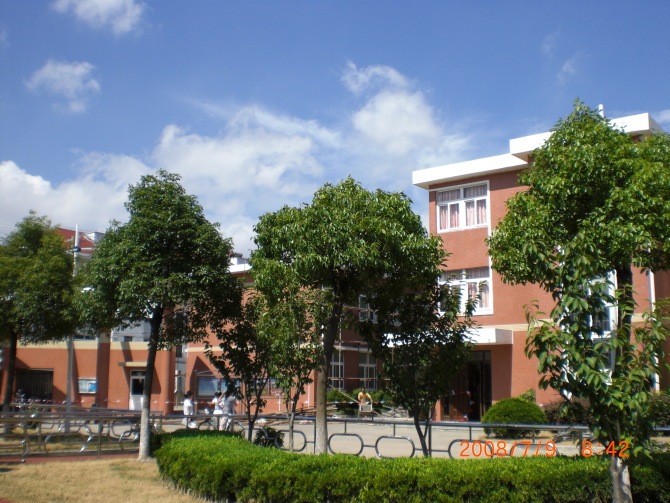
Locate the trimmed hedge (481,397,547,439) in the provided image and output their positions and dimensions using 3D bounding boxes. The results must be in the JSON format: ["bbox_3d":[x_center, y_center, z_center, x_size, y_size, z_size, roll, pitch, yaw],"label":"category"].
[{"bbox_3d":[5.813,5.335,23.725,2.073,1.263,1.950,0,-11,0],"label":"trimmed hedge"}]

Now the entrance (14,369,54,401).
[{"bbox_3d":[-17.339,8.086,42.234,2.300,2.707,0.300,4,-11,-20],"label":"entrance"}]

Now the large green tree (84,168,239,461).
[{"bbox_3d":[-4.017,1.371,16.832,3.683,6.645,3.500,0,-11,0],"label":"large green tree"}]

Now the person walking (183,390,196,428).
[{"bbox_3d":[-5.007,5.534,25.214,0.420,1.515,0.480,3,-11,-14],"label":"person walking"}]

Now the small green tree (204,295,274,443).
[{"bbox_3d":[-2.089,2.707,15.974,1.400,3.703,1.400,0,-11,0],"label":"small green tree"}]

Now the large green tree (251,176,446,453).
[{"bbox_3d":[0.270,1.357,14.597,3.838,5.856,3.700,0,-11,0],"label":"large green tree"}]

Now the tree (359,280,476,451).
[{"bbox_3d":[1.454,2.262,13.006,1.998,3.496,2.000,0,-11,0],"label":"tree"}]

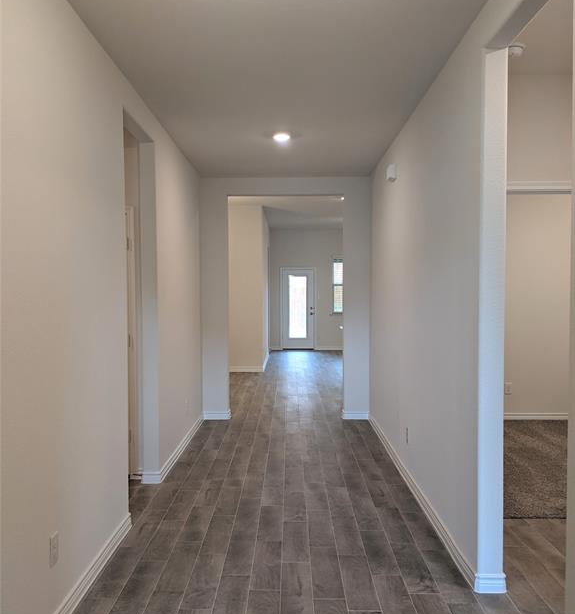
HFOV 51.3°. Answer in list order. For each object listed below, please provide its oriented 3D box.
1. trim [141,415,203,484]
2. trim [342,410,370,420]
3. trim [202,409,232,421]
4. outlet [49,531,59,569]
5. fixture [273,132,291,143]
[{"bbox_3d":[-1.020,1.257,5.630,0.150,0.092,2.280,0,1,0],"label":"trim"},{"bbox_3d":[0.777,1.229,6.758,0.295,0.092,0.020,0,1,0],"label":"trim"},{"bbox_3d":[-0.790,1.232,6.768,0.315,0.092,0.020,0,1,0],"label":"trim"},{"bbox_3d":[-0.977,1.016,2.508,0.010,0.121,0.076,0,1,0],"label":"outlet"},{"bbox_3d":[-0.047,-1.407,4.969,0.155,0.035,0.155,0,1,0],"label":"fixture"}]

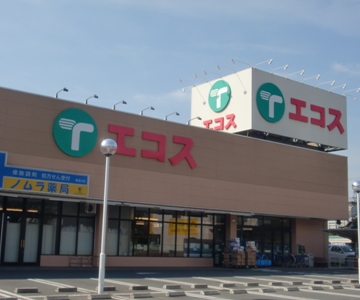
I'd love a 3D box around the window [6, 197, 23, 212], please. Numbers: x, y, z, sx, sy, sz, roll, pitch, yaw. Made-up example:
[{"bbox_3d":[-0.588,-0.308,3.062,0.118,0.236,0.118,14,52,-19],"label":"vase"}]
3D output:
[{"bbox_3d":[-8.117,2.690,27.275,0.854,0.714,0.100,9,-13,-37],"label":"window"}]

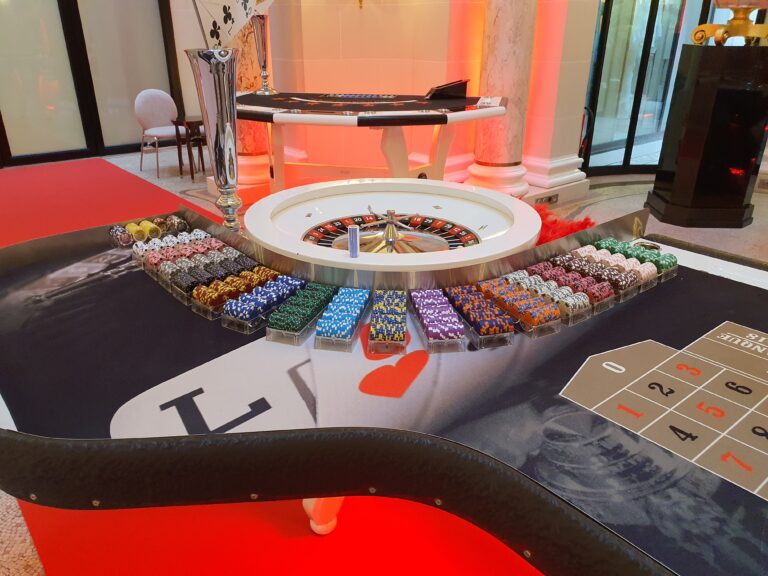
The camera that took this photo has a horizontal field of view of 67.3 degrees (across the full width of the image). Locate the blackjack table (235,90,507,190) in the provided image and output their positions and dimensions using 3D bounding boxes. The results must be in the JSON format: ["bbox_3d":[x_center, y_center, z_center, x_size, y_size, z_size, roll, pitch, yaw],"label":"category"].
[{"bbox_3d":[-0.137,-0.740,3.854,1.940,0.945,1.170,2,24,3],"label":"blackjack table"}]

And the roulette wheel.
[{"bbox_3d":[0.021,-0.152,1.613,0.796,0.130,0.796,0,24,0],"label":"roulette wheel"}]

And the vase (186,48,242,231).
[{"bbox_3d":[-0.429,-0.356,1.546,0.140,0.510,0.140,0,24,0],"label":"vase"}]

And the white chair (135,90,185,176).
[{"bbox_3d":[-2.231,-1.581,5.851,0.480,0.810,0.520,-16,29,-33],"label":"white chair"}]

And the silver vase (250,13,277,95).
[{"bbox_3d":[-0.860,-1.668,4.144,0.148,0.520,0.148,0,24,0],"label":"silver vase"}]

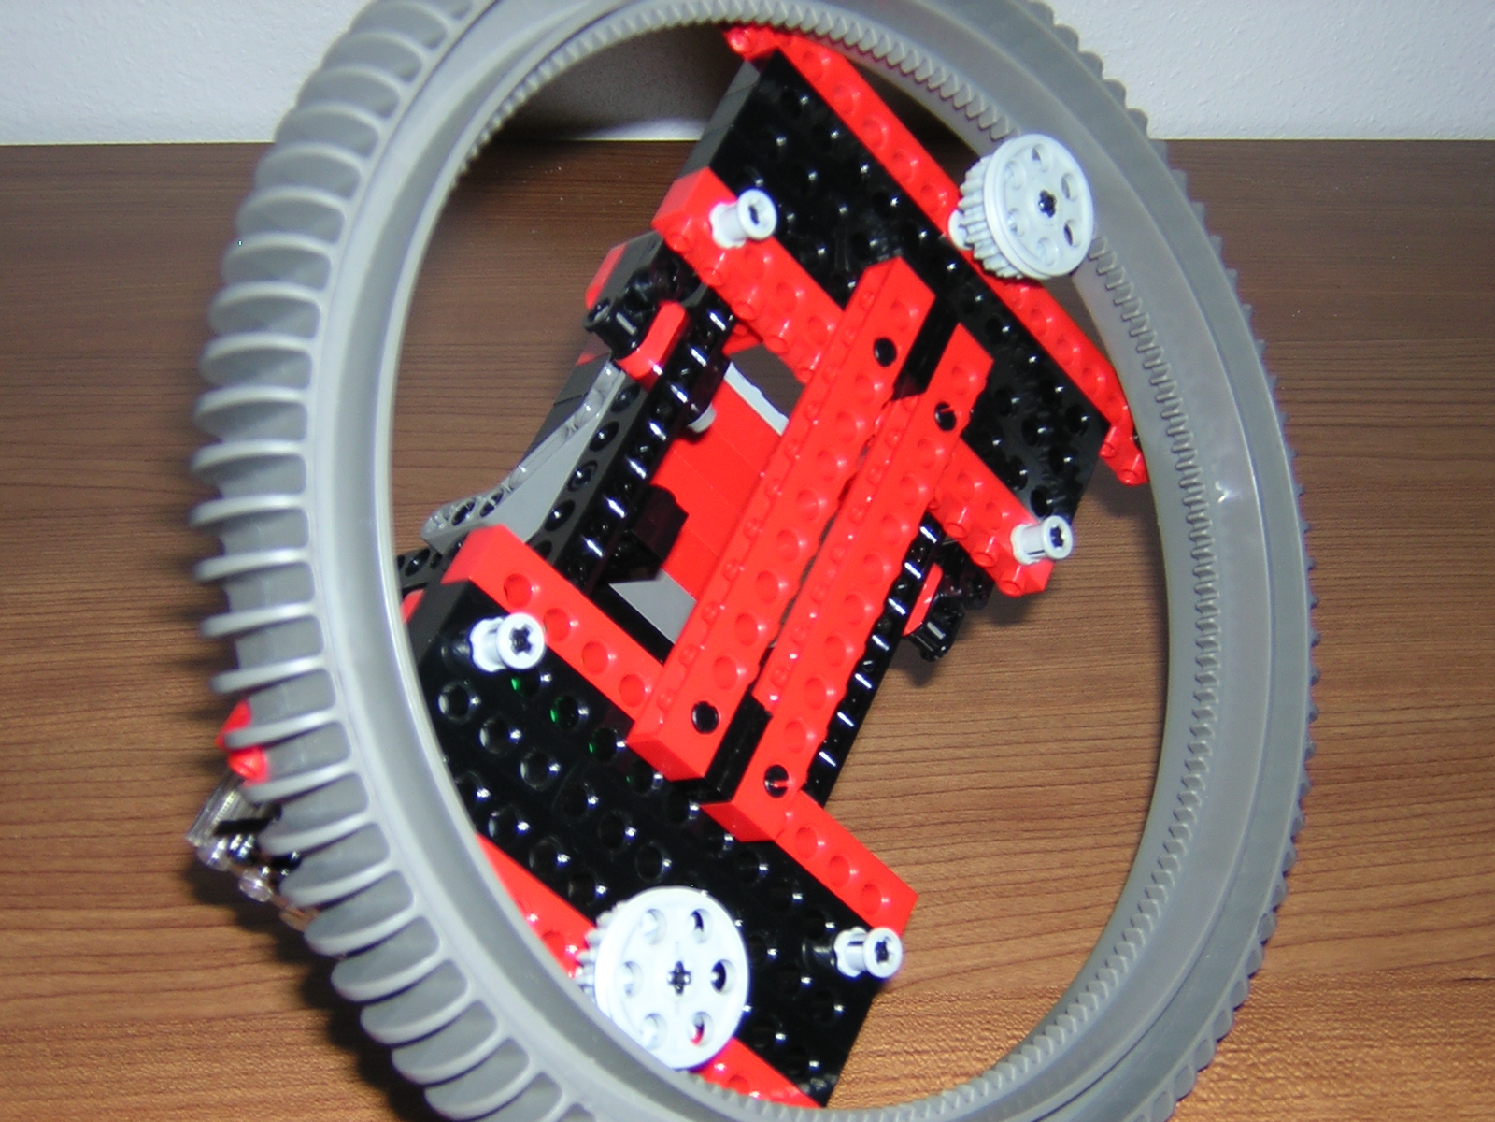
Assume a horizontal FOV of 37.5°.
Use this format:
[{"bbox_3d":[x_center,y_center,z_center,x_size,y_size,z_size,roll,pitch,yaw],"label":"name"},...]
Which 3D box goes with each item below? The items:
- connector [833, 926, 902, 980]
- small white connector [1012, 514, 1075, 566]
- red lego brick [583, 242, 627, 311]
[{"bbox_3d":[0.018,0.060,0.336,0.008,0.007,0.007,-11,44,48],"label":"connector"},{"bbox_3d":[0.050,-0.004,0.376,0.008,0.007,0.007,-11,44,48],"label":"small white connector"},{"bbox_3d":[-0.021,-0.043,0.365,0.004,0.010,0.016,-11,44,48],"label":"red lego brick"}]

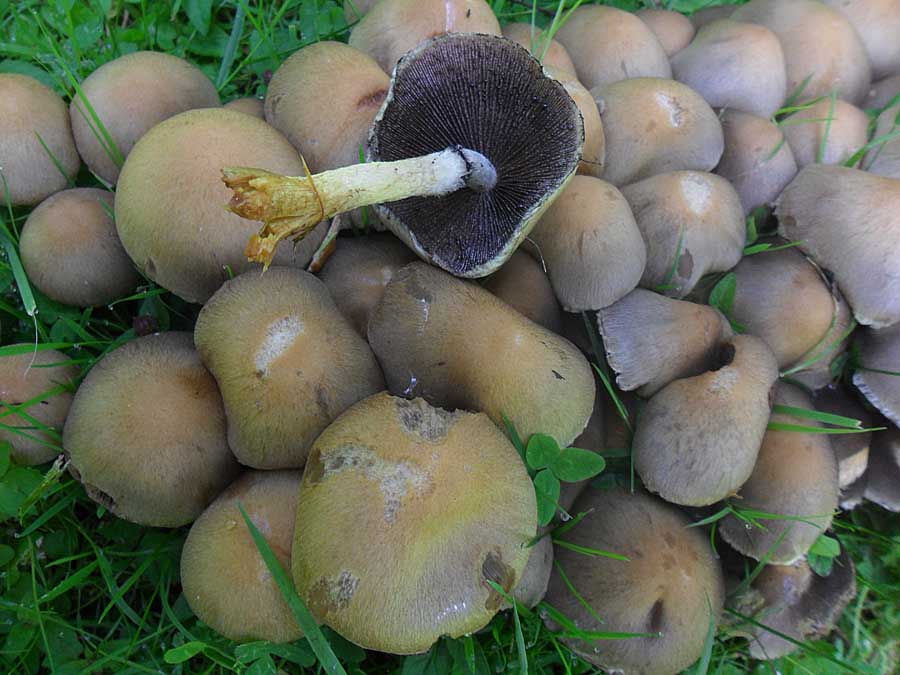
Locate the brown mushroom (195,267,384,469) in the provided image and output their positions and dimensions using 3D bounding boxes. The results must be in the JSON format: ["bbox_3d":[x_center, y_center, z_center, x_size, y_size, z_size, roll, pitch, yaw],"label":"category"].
[{"bbox_3d":[-0.061,0.003,0.252,0.069,0.042,0.074,-3,60,2],"label":"brown mushroom"}]

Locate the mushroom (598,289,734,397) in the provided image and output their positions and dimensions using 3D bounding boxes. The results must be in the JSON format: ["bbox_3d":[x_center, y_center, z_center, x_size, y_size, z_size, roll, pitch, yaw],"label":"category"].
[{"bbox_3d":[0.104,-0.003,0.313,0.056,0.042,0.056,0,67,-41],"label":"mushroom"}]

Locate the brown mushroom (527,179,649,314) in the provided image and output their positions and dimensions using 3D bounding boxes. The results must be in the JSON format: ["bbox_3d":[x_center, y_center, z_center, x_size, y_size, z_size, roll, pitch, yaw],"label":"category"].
[{"bbox_3d":[0.058,-0.045,0.287,0.053,0.041,0.053,0,44,0],"label":"brown mushroom"}]

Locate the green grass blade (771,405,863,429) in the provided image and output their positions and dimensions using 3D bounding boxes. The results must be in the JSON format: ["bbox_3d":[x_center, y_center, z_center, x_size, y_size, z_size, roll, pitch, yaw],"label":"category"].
[{"bbox_3d":[0.116,0.025,0.224,0.031,0.004,0.002,13,26,-3],"label":"green grass blade"}]

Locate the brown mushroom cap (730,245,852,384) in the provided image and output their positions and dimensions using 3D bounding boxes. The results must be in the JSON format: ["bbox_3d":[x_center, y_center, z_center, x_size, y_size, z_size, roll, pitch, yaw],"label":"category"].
[{"bbox_3d":[0.162,-0.018,0.322,0.064,0.040,0.064,7,60,-13],"label":"brown mushroom cap"}]

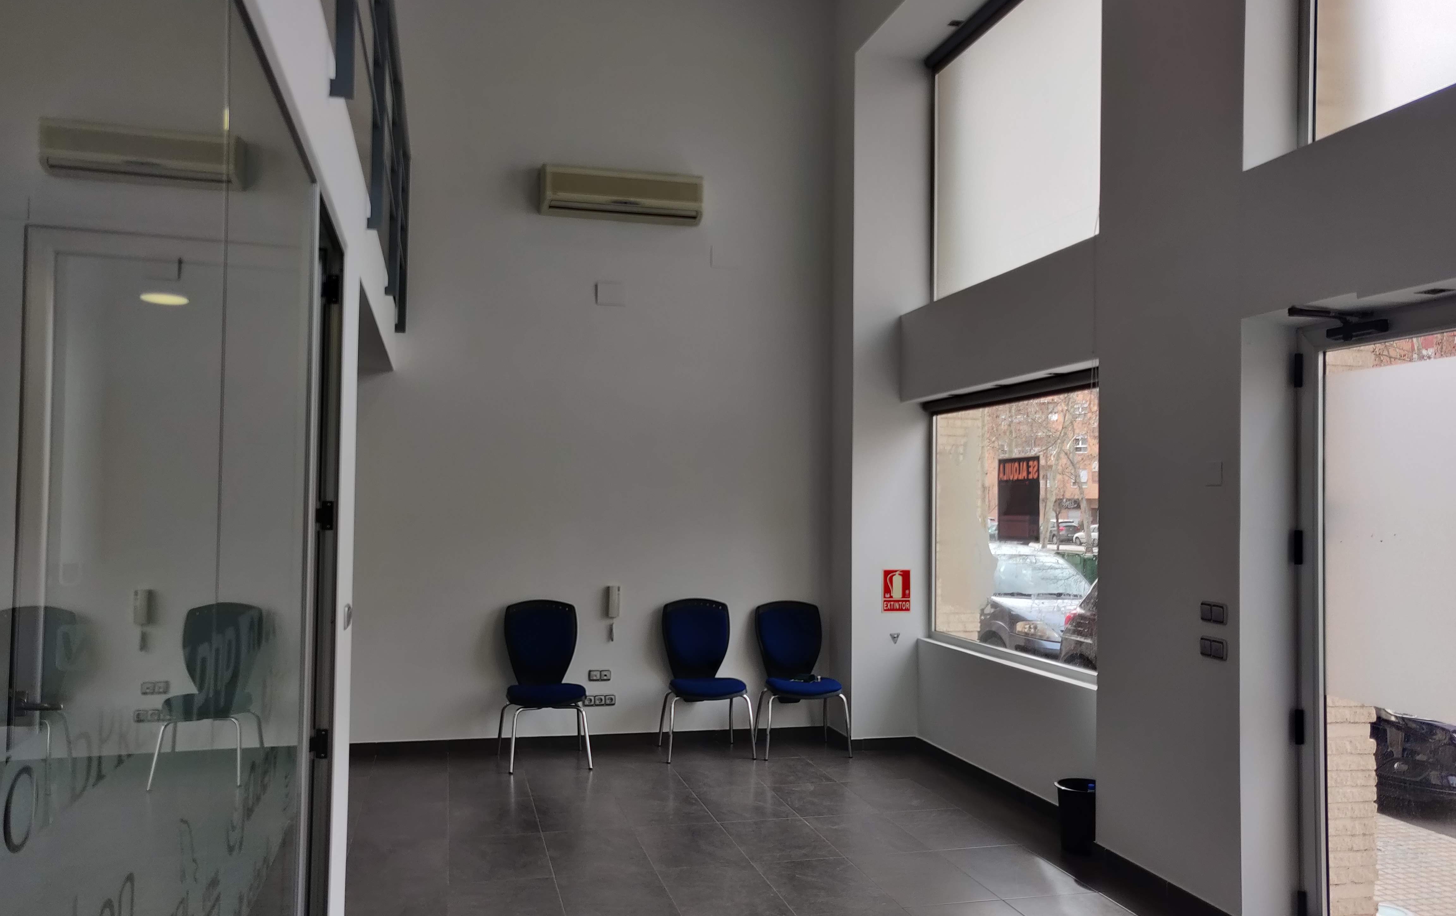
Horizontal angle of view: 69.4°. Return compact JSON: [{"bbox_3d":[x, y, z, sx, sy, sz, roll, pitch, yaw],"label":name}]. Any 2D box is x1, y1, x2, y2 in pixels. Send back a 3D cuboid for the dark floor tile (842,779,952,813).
[{"bbox_3d":[0.959,1.933,6.028,0.442,0.012,0.626,2,-3,-15],"label":"dark floor tile"}]

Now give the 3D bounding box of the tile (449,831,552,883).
[{"bbox_3d":[-1.053,1.840,4.831,0.440,0.010,0.630,2,-3,-15],"label":"tile"}]

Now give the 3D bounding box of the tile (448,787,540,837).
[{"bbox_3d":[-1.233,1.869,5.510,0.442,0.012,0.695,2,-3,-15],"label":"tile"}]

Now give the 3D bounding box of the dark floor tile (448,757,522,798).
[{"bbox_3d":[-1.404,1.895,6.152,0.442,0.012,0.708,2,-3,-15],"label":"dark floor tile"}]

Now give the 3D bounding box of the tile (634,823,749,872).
[{"bbox_3d":[-0.182,1.868,5.065,0.442,0.012,0.626,2,-3,-15],"label":"tile"}]

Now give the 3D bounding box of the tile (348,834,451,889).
[{"bbox_3d":[-1.496,1.833,4.745,0.452,0.010,0.650,2,-3,-15],"label":"tile"}]

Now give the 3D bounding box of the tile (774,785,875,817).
[{"bbox_3d":[0.524,1.934,5.945,0.452,0.010,0.650,2,-3,-15],"label":"tile"}]

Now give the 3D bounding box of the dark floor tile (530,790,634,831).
[{"bbox_3d":[-0.787,1.891,5.601,0.452,0.010,0.650,2,-3,-15],"label":"dark floor tile"}]

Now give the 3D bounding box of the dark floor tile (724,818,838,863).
[{"bbox_3d":[0.252,1.891,5.202,0.452,0.010,0.650,2,-3,-15],"label":"dark floor tile"}]

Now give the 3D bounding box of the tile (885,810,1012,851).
[{"bbox_3d":[1.122,1.907,5.404,0.440,0.010,0.630,2,-3,-15],"label":"tile"}]

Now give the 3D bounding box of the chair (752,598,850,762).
[{"bbox_3d":[0.499,1.491,7.157,0.588,0.994,0.515,2,-3,-11],"label":"chair"}]

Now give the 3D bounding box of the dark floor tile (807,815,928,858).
[{"bbox_3d":[0.688,1.895,5.296,0.442,0.012,0.626,2,-3,-15],"label":"dark floor tile"}]

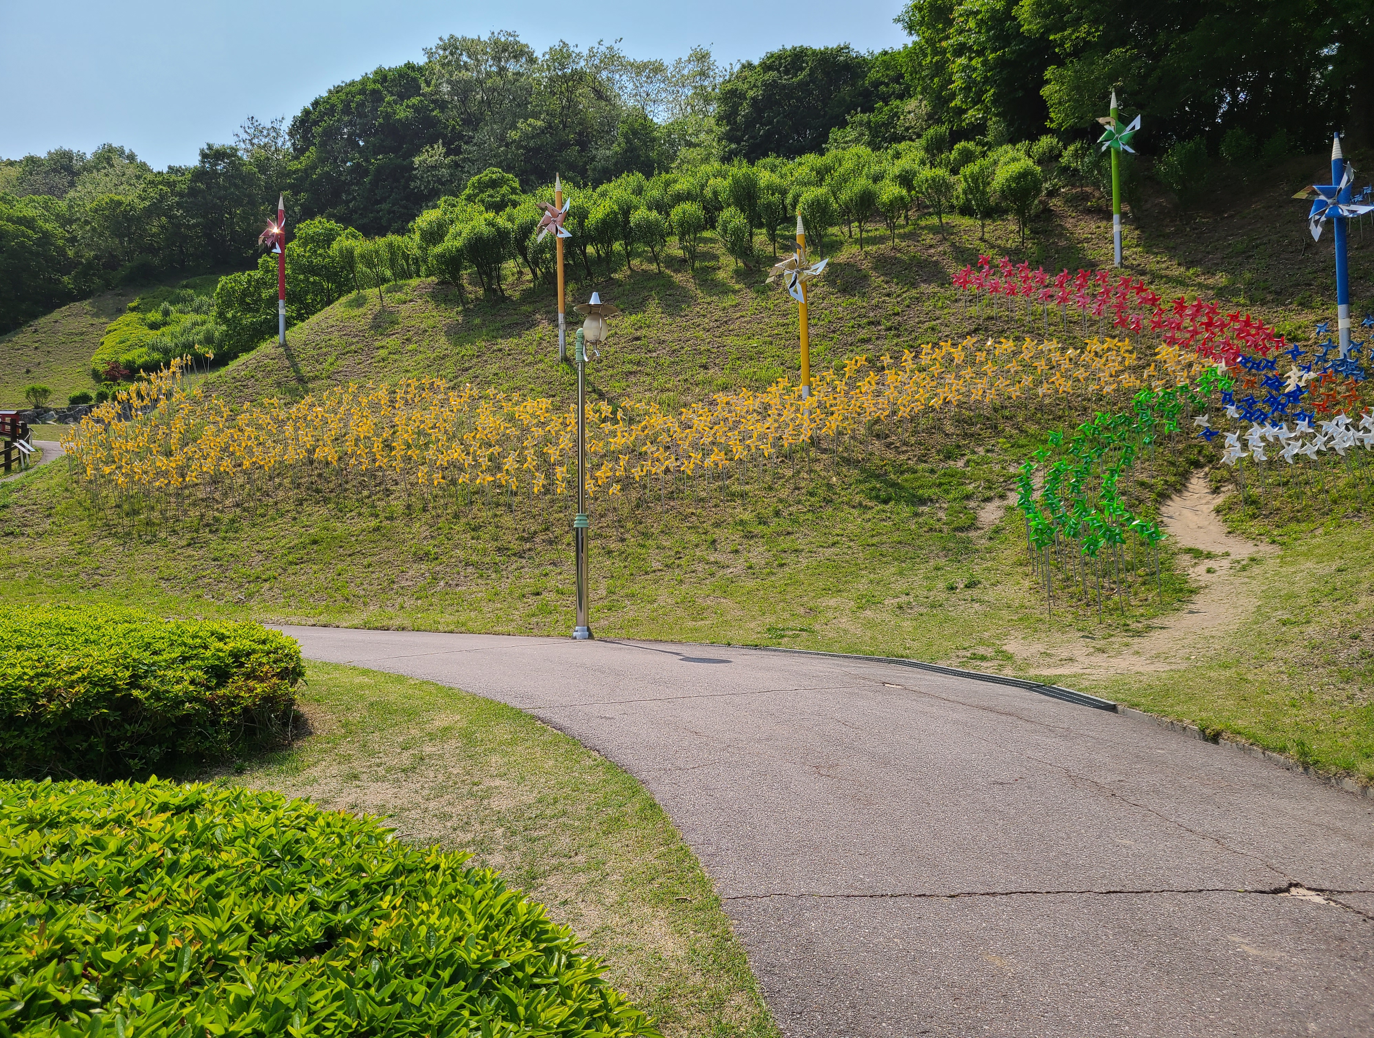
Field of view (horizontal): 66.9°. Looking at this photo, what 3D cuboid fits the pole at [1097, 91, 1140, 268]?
[{"bbox_3d":[10.072,-7.949,24.300,1.030,4.150,0.500,-1,-1,14],"label":"pole"}]

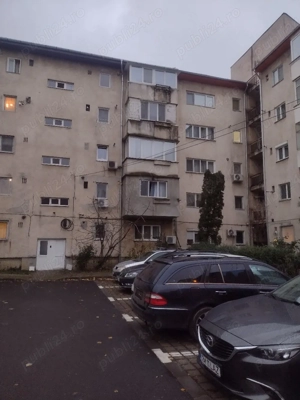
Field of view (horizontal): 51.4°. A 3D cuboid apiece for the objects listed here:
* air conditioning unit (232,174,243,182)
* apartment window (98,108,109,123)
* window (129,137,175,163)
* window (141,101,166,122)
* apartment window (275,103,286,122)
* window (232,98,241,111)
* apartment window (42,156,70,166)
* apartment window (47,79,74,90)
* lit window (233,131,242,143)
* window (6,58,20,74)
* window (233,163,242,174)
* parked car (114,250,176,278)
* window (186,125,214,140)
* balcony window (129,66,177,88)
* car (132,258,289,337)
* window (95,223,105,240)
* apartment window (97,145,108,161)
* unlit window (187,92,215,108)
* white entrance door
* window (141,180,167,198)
[{"bbox_3d":[6.931,-1.741,24.551,0.770,0.560,0.300,3,-8,-18],"label":"air conditioning unit"},{"bbox_3d":[-3.246,-5.973,22.099,0.750,1.070,0.150,3,-8,-17],"label":"apartment window"},{"bbox_3d":[0.228,-3.427,21.462,3.403,1.390,0.200,3,-8,-17],"label":"window"},{"bbox_3d":[0.246,-6.313,22.393,1.905,1.409,0.150,3,-9,-18],"label":"window"},{"bbox_3d":[8.865,-5.851,21.078,0.150,0.997,0.953,3,-8,-17],"label":"apartment window"},{"bbox_3d":[7.321,-7.963,26.312,0.711,1.060,0.150,3,-9,-18],"label":"window"},{"bbox_3d":[-6.315,-2.570,21.081,1.776,0.554,0.150,3,-9,-18],"label":"apartment window"},{"bbox_3d":[-6.204,-7.983,21.876,1.735,0.596,0.150,3,-9,-18],"label":"apartment window"},{"bbox_3d":[7.096,-5.100,25.271,0.761,0.940,0.150,3,-8,-17],"label":"lit window"},{"bbox_3d":[-8.998,-8.886,20.605,0.820,1.003,0.150,3,-8,-18],"label":"window"},{"bbox_3d":[7.203,-2.447,25.500,0.722,1.063,0.150,3,-9,-18],"label":"window"},{"bbox_3d":[0.456,2.984,14.239,4.250,1.440,1.750,3,-8,-16],"label":"parked car"},{"bbox_3d":[3.984,-5.192,24.310,2.450,1.106,0.150,3,-8,-17],"label":"window"},{"bbox_3d":[0.290,-8.893,22.769,3.691,1.226,0.150,3,-9,-18],"label":"balcony window"},{"bbox_3d":[2.090,1.985,7.020,4.830,1.500,1.840,3,-8,-16],"label":"car"},{"bbox_3d":[-3.318,2.128,20.963,0.639,1.073,0.150,3,-8,-17],"label":"window"},{"bbox_3d":[-3.292,-3.275,21.706,0.781,1.136,0.150,3,-8,-18],"label":"apartment window"},{"bbox_3d":[4.135,-8.041,25.278,2.515,1.086,0.150,3,-9,-18],"label":"unlit window"},{"bbox_3d":[-6.257,3.474,19.858,1.729,1.948,0.150,3,-8,-17],"label":"white entrance door"},{"bbox_3d":[0.287,-0.710,21.621,1.958,1.152,0.150,3,-9,-18],"label":"window"}]

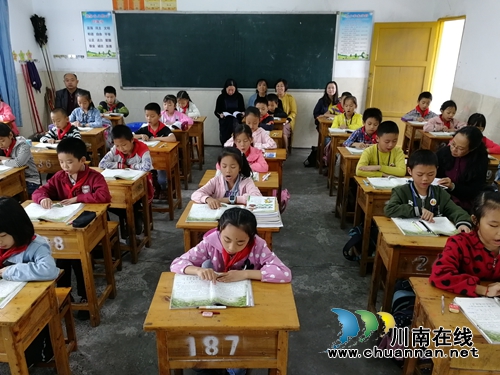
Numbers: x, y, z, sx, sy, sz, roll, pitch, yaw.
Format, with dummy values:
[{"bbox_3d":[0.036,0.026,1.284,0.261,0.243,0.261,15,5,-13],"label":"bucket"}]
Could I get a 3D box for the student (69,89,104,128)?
[{"bbox_3d":[-2.131,-0.633,5.062,0.500,1.190,0.640,1,21,3],"label":"student"}]

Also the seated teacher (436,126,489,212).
[{"bbox_3d":[1.658,0.082,3.174,0.515,1.205,0.700,19,28,39],"label":"seated teacher"}]

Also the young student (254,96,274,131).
[{"bbox_3d":[0.120,-0.558,4.912,0.450,1.100,0.580,1,21,2],"label":"young student"}]

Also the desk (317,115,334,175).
[{"bbox_3d":[1.259,-0.573,5.533,0.609,0.750,0.381,1,21,3],"label":"desk"}]

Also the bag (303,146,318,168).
[{"bbox_3d":[0.929,-0.474,5.872,0.270,0.310,0.230,7,22,19],"label":"bag"}]

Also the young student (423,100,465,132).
[{"bbox_3d":[2.359,-0.529,4.859,0.474,1.112,0.567,3,22,7],"label":"young student"}]

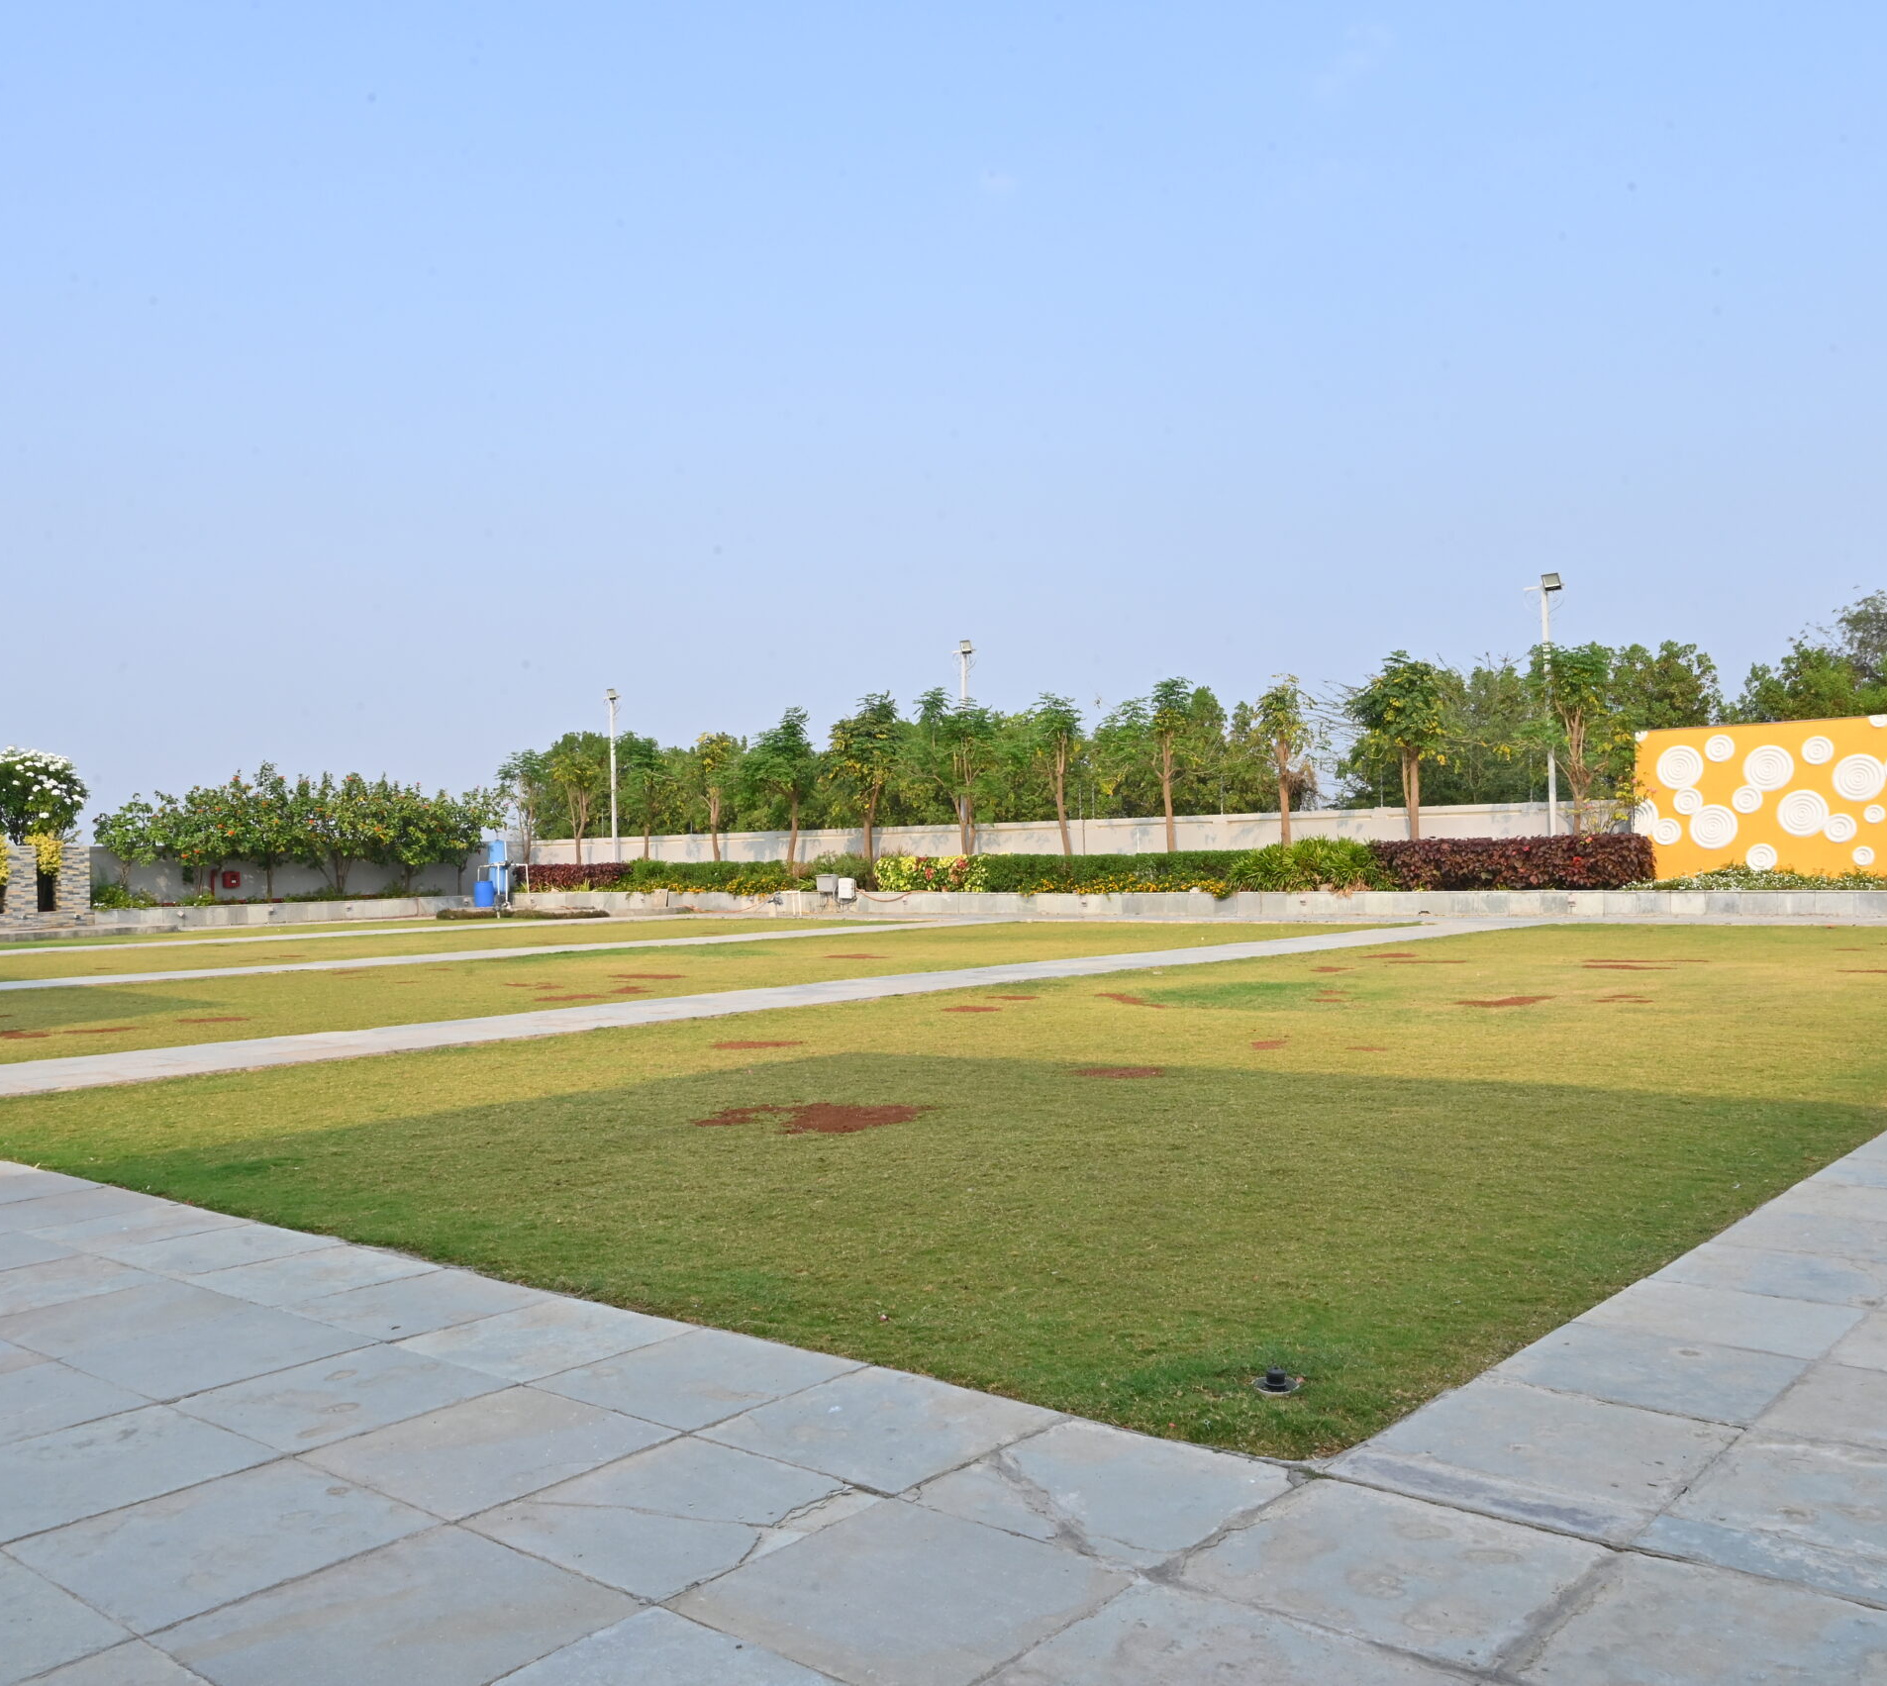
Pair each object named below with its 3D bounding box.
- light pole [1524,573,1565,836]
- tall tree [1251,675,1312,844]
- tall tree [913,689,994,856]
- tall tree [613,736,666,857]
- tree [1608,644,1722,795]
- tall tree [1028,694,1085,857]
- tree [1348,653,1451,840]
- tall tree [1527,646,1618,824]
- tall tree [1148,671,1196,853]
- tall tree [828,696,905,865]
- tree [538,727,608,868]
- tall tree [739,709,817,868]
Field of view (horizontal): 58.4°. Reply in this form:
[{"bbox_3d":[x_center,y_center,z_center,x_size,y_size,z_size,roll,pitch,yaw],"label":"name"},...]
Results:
[{"bbox_3d":[12.388,-2.286,34.434,0.800,6.461,0.450,-1,-1,30],"label":"light pole"},{"bbox_3d":[7.733,-1.355,38.196,1.388,4.864,1.388,-1,-1,11],"label":"tall tree"},{"bbox_3d":[0.391,-1.400,44.386,2.133,5.376,2.133,-1,-1,1],"label":"tall tree"},{"bbox_3d":[-9.440,-0.911,52.232,1.740,4.970,1.740,-1,-1,-10],"label":"tall tree"},{"bbox_3d":[15.700,-1.487,36.578,2.530,5.741,2.530,-1,-1,23],"label":"tree"},{"bbox_3d":[2.736,-1.273,41.931,1.410,4.870,1.410,-1,-1,4],"label":"tall tree"},{"bbox_3d":[9.695,-1.553,36.043,2.180,4.960,2.180,-2,-1,15],"label":"tree"},{"bbox_3d":[12.743,-1.556,33.969,1.752,4.979,1.752,-1,-1,21],"label":"tall tree"},{"bbox_3d":[5.315,-1.430,39.749,1.190,5.010,1.190,-1,-1,8],"label":"tall tree"},{"bbox_3d":[-2.097,-1.399,46.018,2.160,5.450,2.160,-1,-1,-3],"label":"tall tree"},{"bbox_3d":[-11.892,-0.993,54.746,2.246,5.271,2.246,-1,-1,-12],"label":"tree"},{"bbox_3d":[-4.771,-1.201,48.280,2.320,5.230,2.320,-1,-1,-6],"label":"tall tree"}]

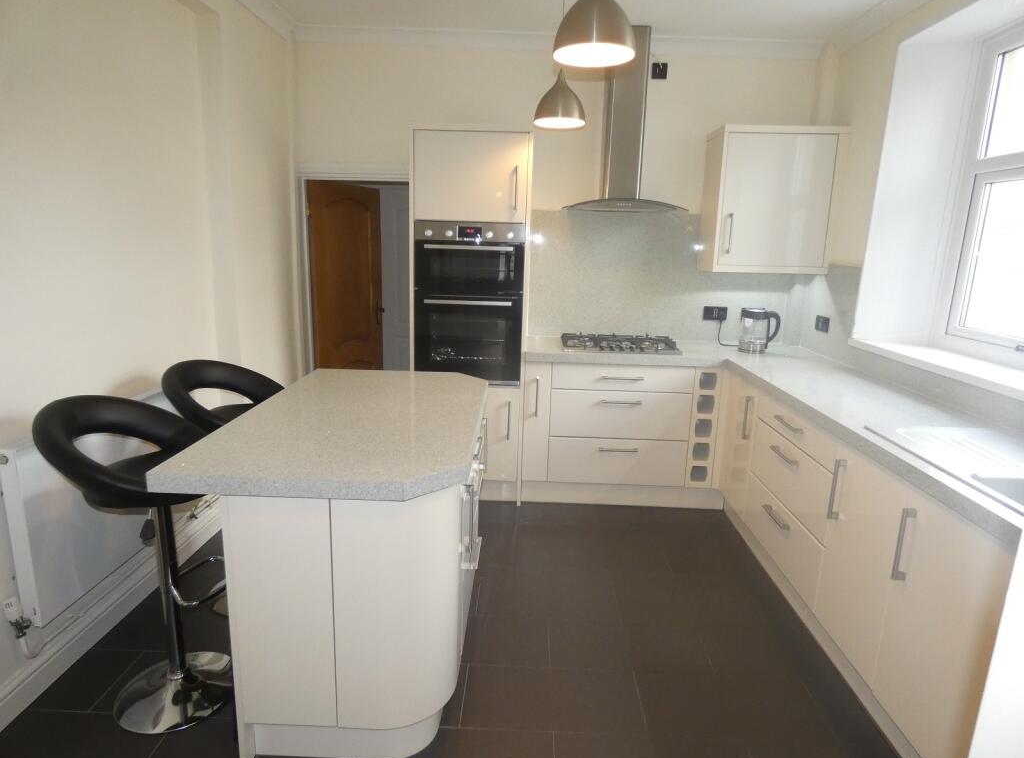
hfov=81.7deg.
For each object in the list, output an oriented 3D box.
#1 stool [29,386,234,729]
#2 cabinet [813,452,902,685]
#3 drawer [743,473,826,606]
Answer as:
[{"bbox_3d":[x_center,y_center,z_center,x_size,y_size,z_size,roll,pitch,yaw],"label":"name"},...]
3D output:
[{"bbox_3d":[-1.171,0.575,1.900,0.530,0.980,0.485,3,13,7],"label":"stool"},{"bbox_3d":[1.438,0.614,2.001,0.560,0.720,0.410,2,13,1],"label":"cabinet"},{"bbox_3d":[1.416,0.689,2.612,0.480,0.280,0.790,2,13,2],"label":"drawer"}]

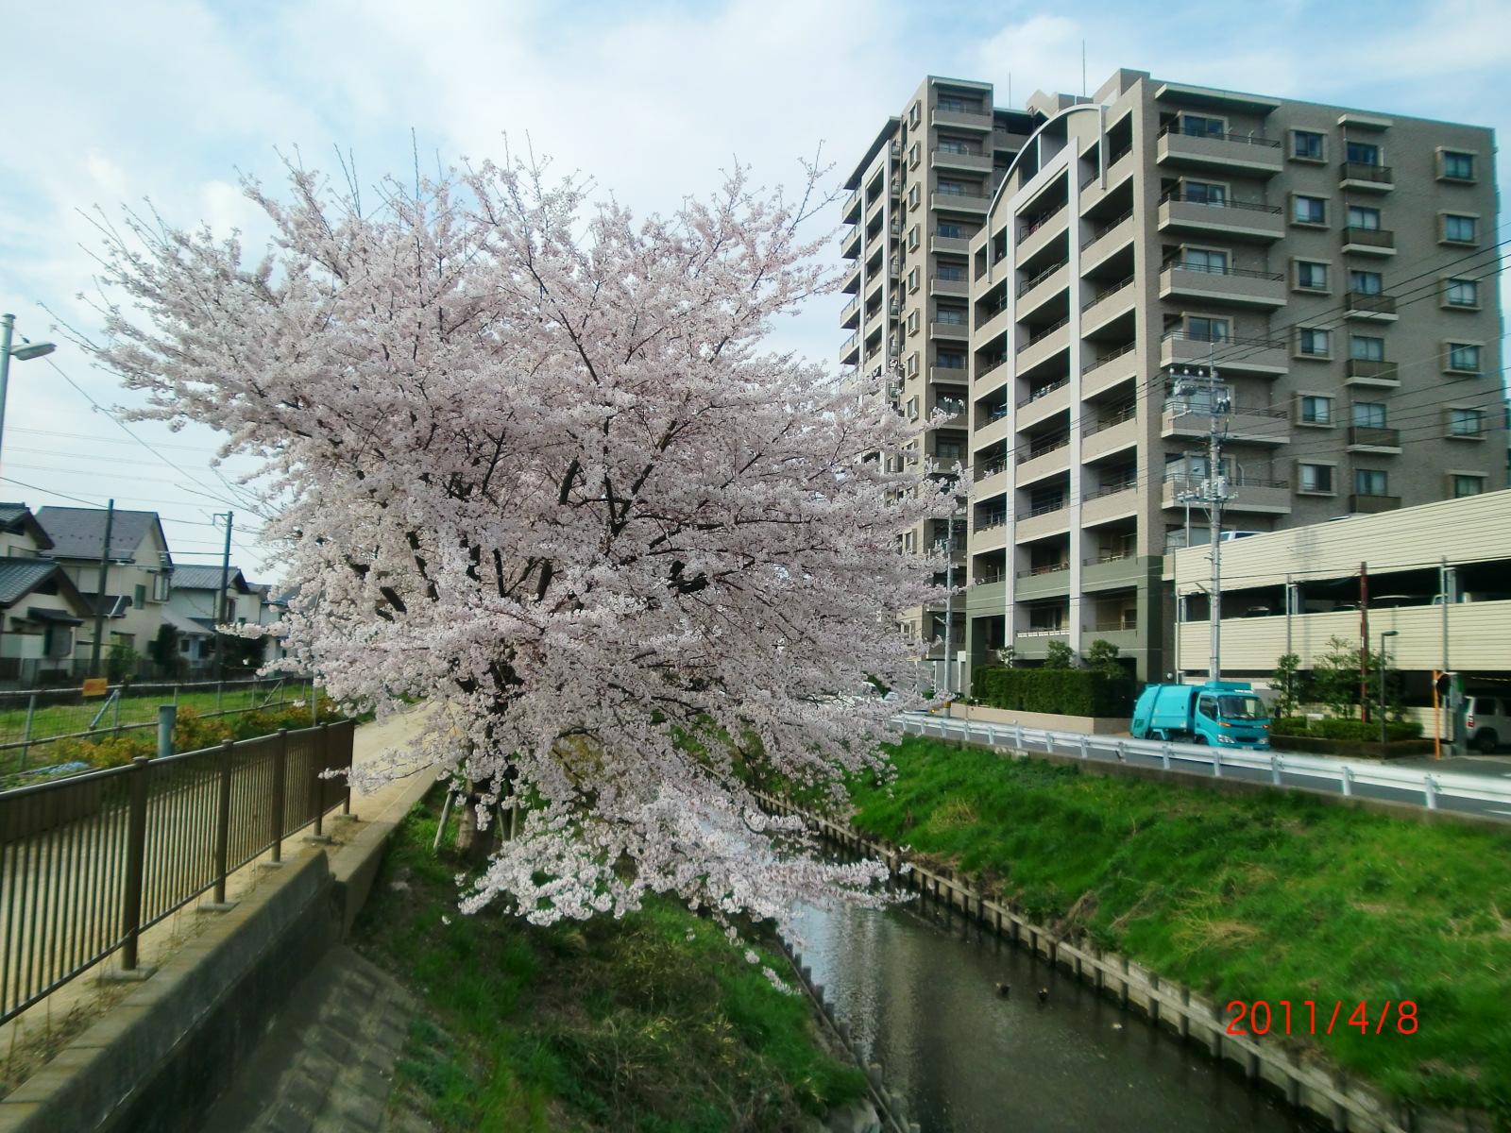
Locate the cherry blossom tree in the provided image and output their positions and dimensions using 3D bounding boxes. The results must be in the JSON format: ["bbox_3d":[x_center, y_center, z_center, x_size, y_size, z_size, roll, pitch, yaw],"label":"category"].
[{"bbox_3d":[-2.490,-0.498,13.289,9.200,7.800,8.600,2,-5,-10],"label":"cherry blossom tree"}]

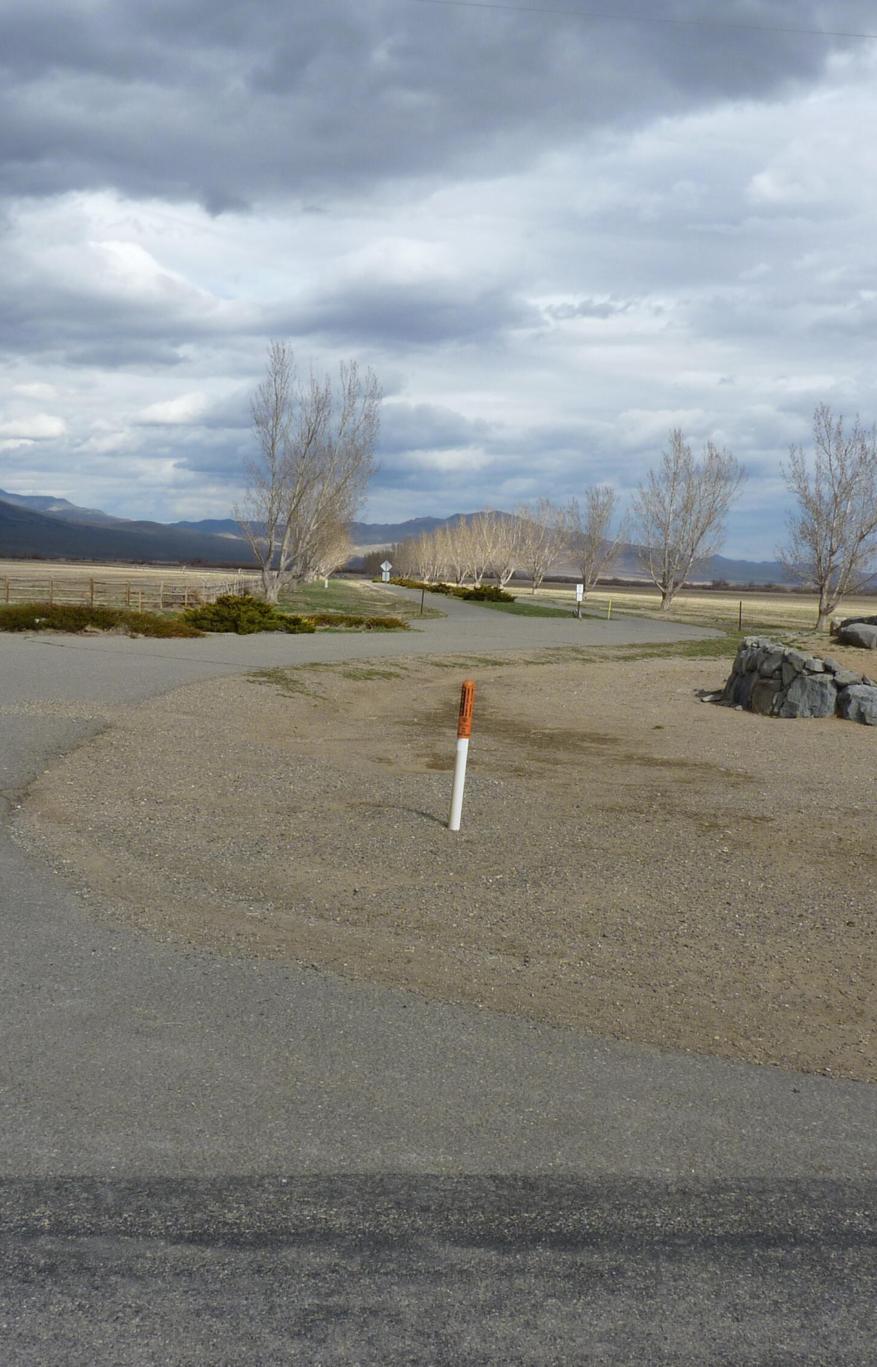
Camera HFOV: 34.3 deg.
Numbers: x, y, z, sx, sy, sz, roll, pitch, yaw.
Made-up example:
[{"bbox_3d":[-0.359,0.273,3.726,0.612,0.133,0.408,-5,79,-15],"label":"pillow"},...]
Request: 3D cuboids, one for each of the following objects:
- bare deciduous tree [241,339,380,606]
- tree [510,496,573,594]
[{"bbox_3d":[-6.107,-9.982,67.000,6.778,12.448,6.500,2,4,-5],"label":"bare deciduous tree"},{"bbox_3d":[10.529,-14.112,146.000,6.873,9.944,6.300,3,4,4],"label":"tree"}]

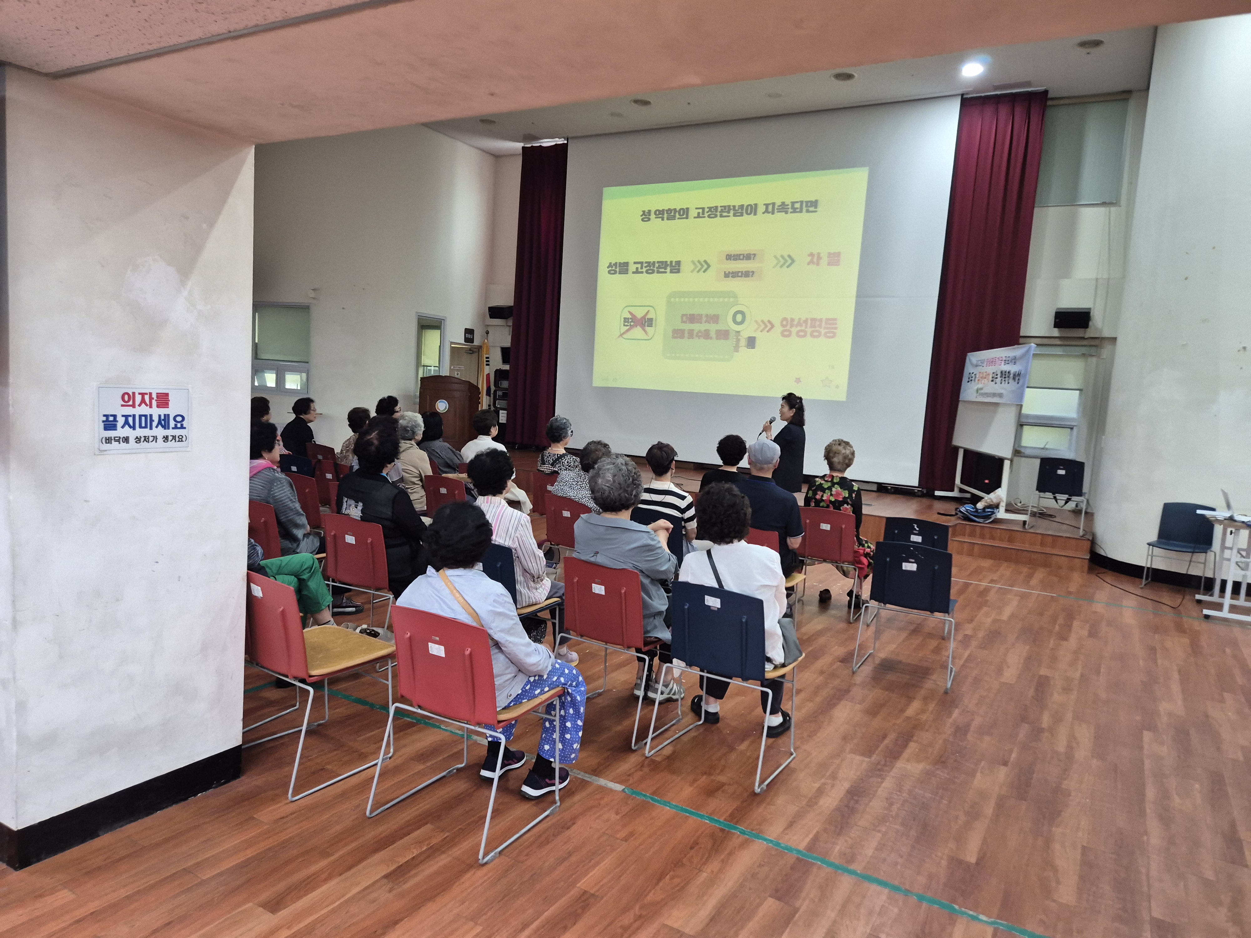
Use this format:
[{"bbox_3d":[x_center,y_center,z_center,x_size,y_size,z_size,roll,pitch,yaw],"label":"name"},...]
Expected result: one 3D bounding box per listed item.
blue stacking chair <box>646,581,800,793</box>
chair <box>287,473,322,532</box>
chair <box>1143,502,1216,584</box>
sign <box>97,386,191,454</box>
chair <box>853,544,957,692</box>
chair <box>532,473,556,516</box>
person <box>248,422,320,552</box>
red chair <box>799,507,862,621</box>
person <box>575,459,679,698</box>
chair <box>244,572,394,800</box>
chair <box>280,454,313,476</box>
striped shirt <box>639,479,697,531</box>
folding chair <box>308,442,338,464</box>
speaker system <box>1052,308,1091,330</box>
[{"bbox_3d":[0.476,0.882,3.690,0.515,0.800,0.510,7,7,32],"label":"blue stacking chair"},{"bbox_3d":[-2.288,0.416,6.138,0.497,0.784,0.490,7,6,26],"label":"chair"},{"bbox_3d":[5.143,0.743,7.690,0.497,0.784,0.490,9,8,40],"label":"chair"},{"bbox_3d":[-1.548,-0.161,2.682,0.008,0.216,0.306,7,7,30],"label":"sign"},{"bbox_3d":[1.702,0.807,4.908,0.518,0.781,0.528,7,6,28],"label":"chair"},{"bbox_3d":[-0.559,0.428,7.507,0.515,0.800,0.510,7,7,29],"label":"chair"},{"bbox_3d":[-2.067,0.329,5.259,0.500,1.260,0.720,8,7,34],"label":"person"},{"bbox_3d":[1.525,0.665,6.211,0.518,0.781,0.528,7,6,27],"label":"red chair"},{"bbox_3d":[0.091,0.550,3.975,0.529,1.259,0.696,7,7,32],"label":"person"},{"bbox_3d":[-1.290,0.797,3.415,0.515,0.800,0.510,8,7,36],"label":"chair"},{"bbox_3d":[-2.856,0.267,7.644,0.515,0.800,0.510,7,7,27],"label":"chair"},{"bbox_3d":[0.272,0.345,5.678,0.480,0.540,0.300,7,7,30],"label":"striped shirt"},{"bbox_3d":[-2.998,0.131,8.655,0.518,0.781,0.528,7,7,29],"label":"folding chair"},{"bbox_3d":[5.620,-1.885,10.447,0.446,0.225,0.255,7,21,33],"label":"speaker system"}]

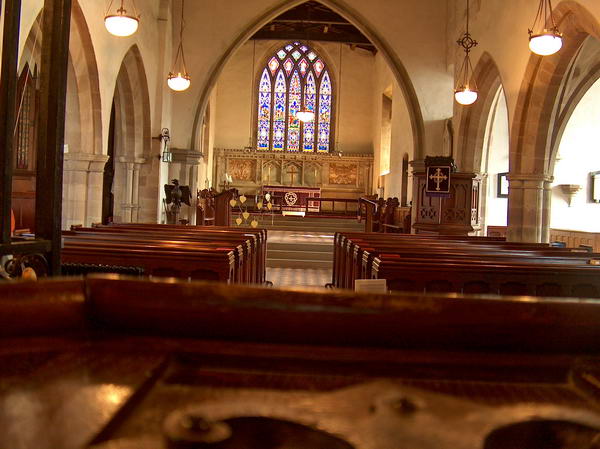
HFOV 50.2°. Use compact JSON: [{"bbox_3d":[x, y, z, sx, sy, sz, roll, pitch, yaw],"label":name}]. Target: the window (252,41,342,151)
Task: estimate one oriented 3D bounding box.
[{"bbox_3d":[-0.177,-5.053,25.200,3.350,4.200,0.350,2,2,0],"label":"window"}]

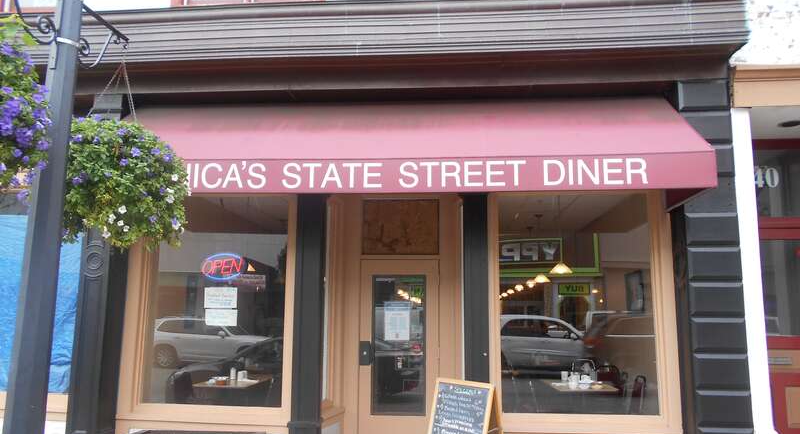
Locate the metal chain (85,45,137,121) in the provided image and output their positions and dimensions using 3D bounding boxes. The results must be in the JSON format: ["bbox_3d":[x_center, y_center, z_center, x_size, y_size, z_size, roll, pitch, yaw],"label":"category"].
[{"bbox_3d":[-1.854,-0.878,3.927,0.290,0.500,0.290,0,-10,4],"label":"metal chain"}]

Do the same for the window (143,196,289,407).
[{"bbox_3d":[-1.825,0.813,6.042,1.370,2.070,0.080,0,-10,4],"label":"window"}]

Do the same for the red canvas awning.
[{"bbox_3d":[-0.123,-0.698,5.593,5.390,1.150,1.040,0,-10,4],"label":"red canvas awning"}]

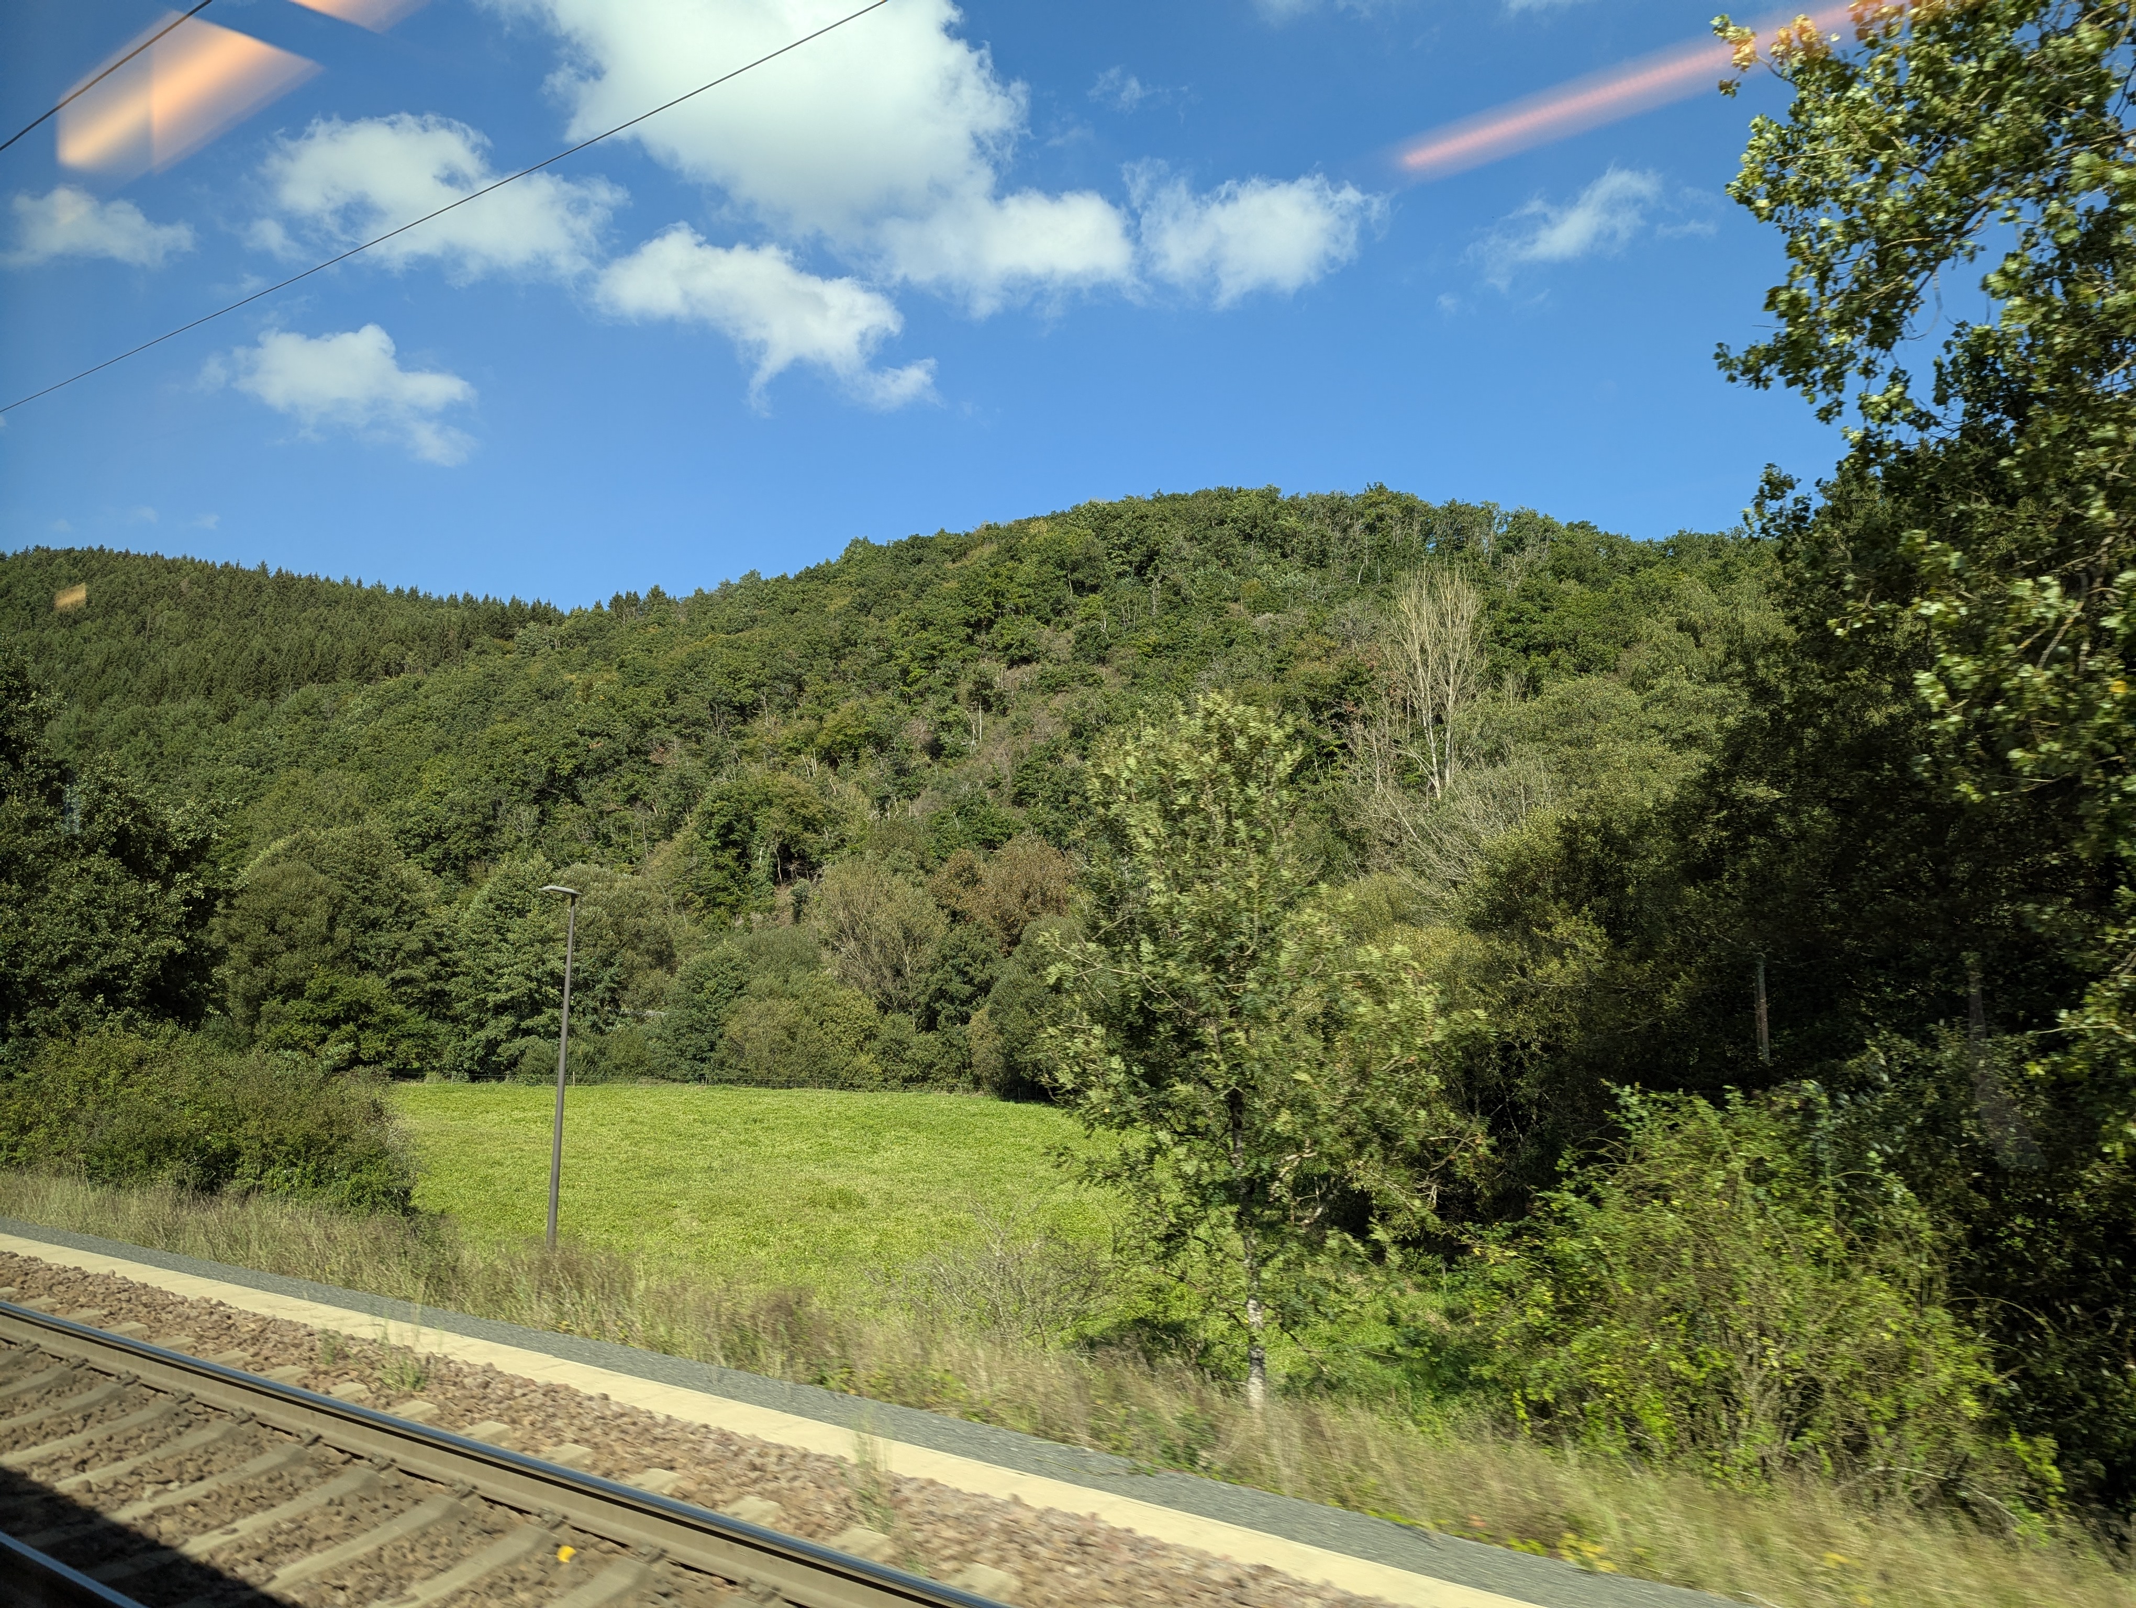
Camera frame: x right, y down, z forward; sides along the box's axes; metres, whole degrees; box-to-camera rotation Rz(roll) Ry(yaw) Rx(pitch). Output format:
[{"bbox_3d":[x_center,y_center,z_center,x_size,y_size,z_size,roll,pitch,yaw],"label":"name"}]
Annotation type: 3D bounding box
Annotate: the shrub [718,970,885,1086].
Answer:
[{"bbox_3d":[-15.732,13.382,87.698,9.000,6.700,7.000,2,-9,-10],"label":"shrub"}]

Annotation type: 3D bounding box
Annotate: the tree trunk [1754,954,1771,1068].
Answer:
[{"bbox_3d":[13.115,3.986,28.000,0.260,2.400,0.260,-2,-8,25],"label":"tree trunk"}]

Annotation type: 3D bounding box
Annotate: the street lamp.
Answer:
[{"bbox_3d":[-7.087,3.730,20.130,0.250,5.200,0.650,-6,-11,36],"label":"street lamp"}]

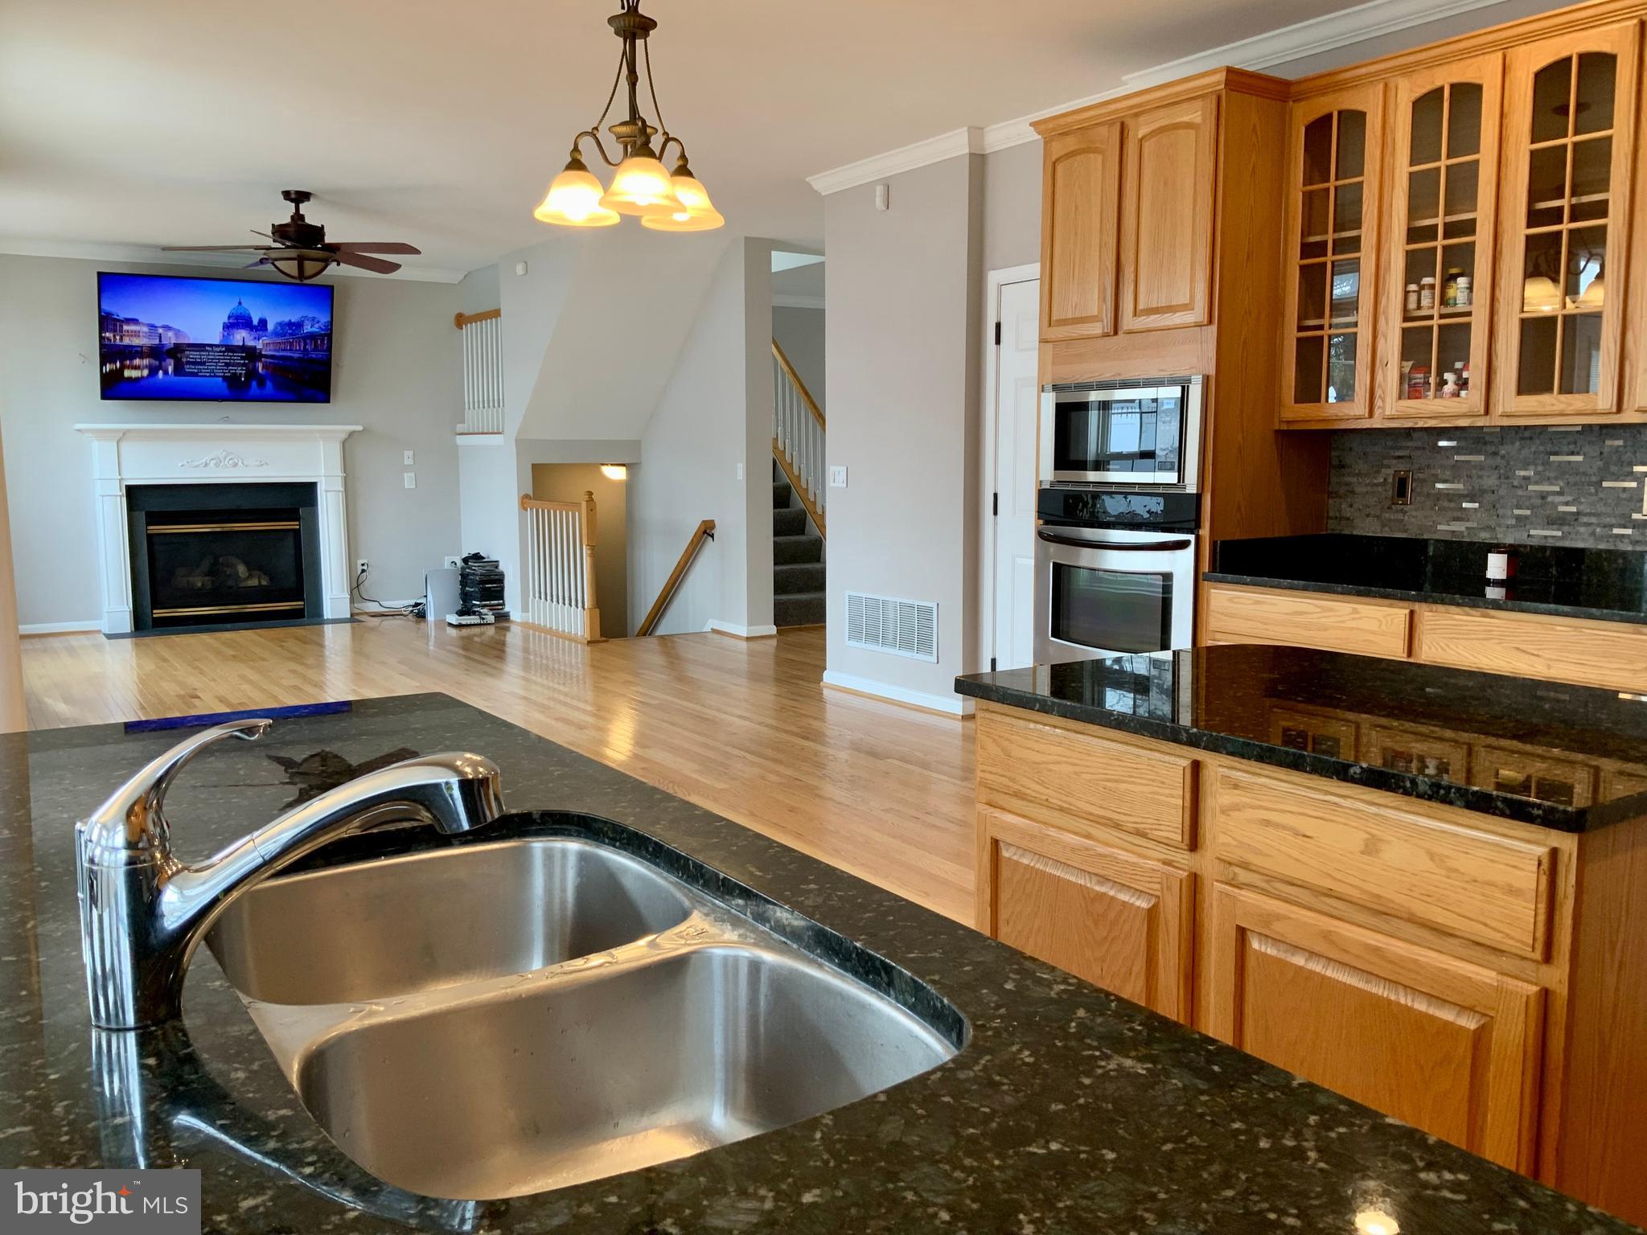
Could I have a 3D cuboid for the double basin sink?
[{"bbox_3d":[-0.228,0.355,1.109,0.462,0.190,0.780,-5,8,-33],"label":"double basin sink"}]

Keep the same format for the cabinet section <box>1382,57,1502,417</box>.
[{"bbox_3d":[1.943,-1.109,4.146,0.310,1.023,0.345,-5,8,-34],"label":"cabinet section"}]

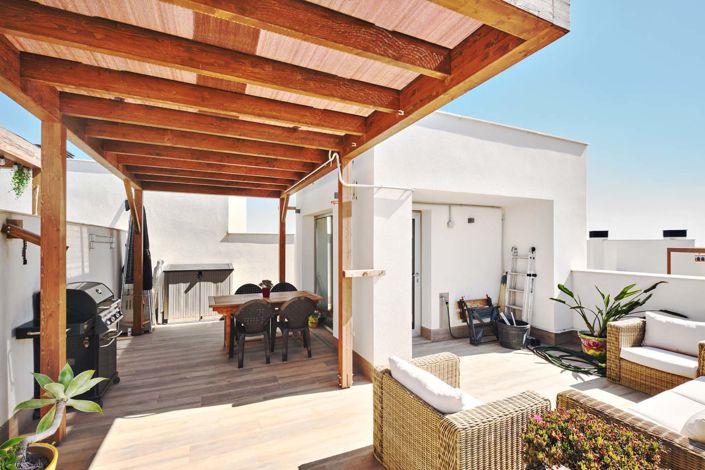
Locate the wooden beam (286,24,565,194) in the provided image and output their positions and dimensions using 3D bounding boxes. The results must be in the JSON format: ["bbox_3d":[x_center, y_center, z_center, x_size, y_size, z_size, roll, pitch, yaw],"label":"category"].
[{"bbox_3d":[-0.296,-0.984,3.823,0.120,0.250,5.580,0,-2,-26],"label":"wooden beam"}]

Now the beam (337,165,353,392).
[{"bbox_3d":[-0.083,0.418,3.353,0.122,2.575,0.112,0,-1,-24],"label":"beam"}]

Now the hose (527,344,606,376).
[{"bbox_3d":[2.805,1.587,3.839,0.700,0.100,0.920,0,-1,-26],"label":"hose"}]

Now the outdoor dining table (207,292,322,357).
[{"bbox_3d":[-1.324,1.310,4.412,1.480,0.750,0.790,0,-1,-25],"label":"outdoor dining table"}]

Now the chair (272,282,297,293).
[{"bbox_3d":[-1.116,1.316,5.090,0.590,0.870,0.580,0,-1,-24],"label":"chair"}]

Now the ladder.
[{"bbox_3d":[2.810,0.962,4.973,0.220,1.520,0.400,7,-3,-24],"label":"ladder"}]

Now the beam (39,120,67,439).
[{"bbox_3d":[-2.493,0.376,2.459,0.117,2.625,0.115,0,-1,-24],"label":"beam"}]

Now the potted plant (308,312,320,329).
[{"bbox_3d":[-0.706,1.556,5.416,0.210,0.290,0.210,-1,-1,0],"label":"potted plant"}]

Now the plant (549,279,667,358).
[{"bbox_3d":[3.293,1.133,3.892,1.080,1.000,0.850,-2,-2,40],"label":"plant"}]

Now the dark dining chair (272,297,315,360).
[{"bbox_3d":[-0.820,1.260,4.139,0.540,0.830,0.560,0,-1,-25],"label":"dark dining chair"}]

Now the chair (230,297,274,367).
[{"bbox_3d":[-1.339,1.289,4.031,0.590,0.870,0.580,0,-1,-24],"label":"chair"}]

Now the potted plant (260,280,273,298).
[{"bbox_3d":[-1.297,0.800,4.394,0.200,0.280,0.200,0,-1,-26],"label":"potted plant"}]

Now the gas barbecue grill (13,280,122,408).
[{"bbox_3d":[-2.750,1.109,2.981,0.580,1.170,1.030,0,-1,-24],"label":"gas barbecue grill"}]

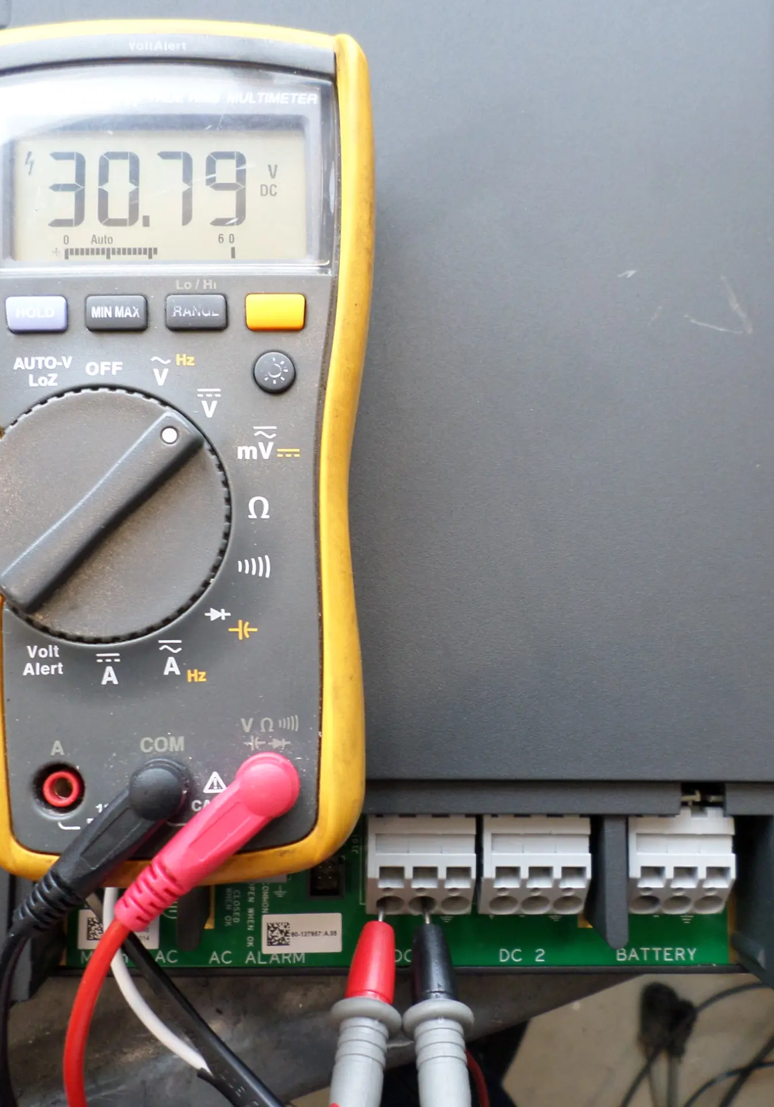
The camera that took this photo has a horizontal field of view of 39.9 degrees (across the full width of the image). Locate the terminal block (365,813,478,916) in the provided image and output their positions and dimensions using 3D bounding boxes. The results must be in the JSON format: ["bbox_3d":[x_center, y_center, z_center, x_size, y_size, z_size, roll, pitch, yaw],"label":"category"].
[{"bbox_3d":[0.007,0.071,0.250,0.024,0.022,0.025,1,84,-3],"label":"terminal block"}]

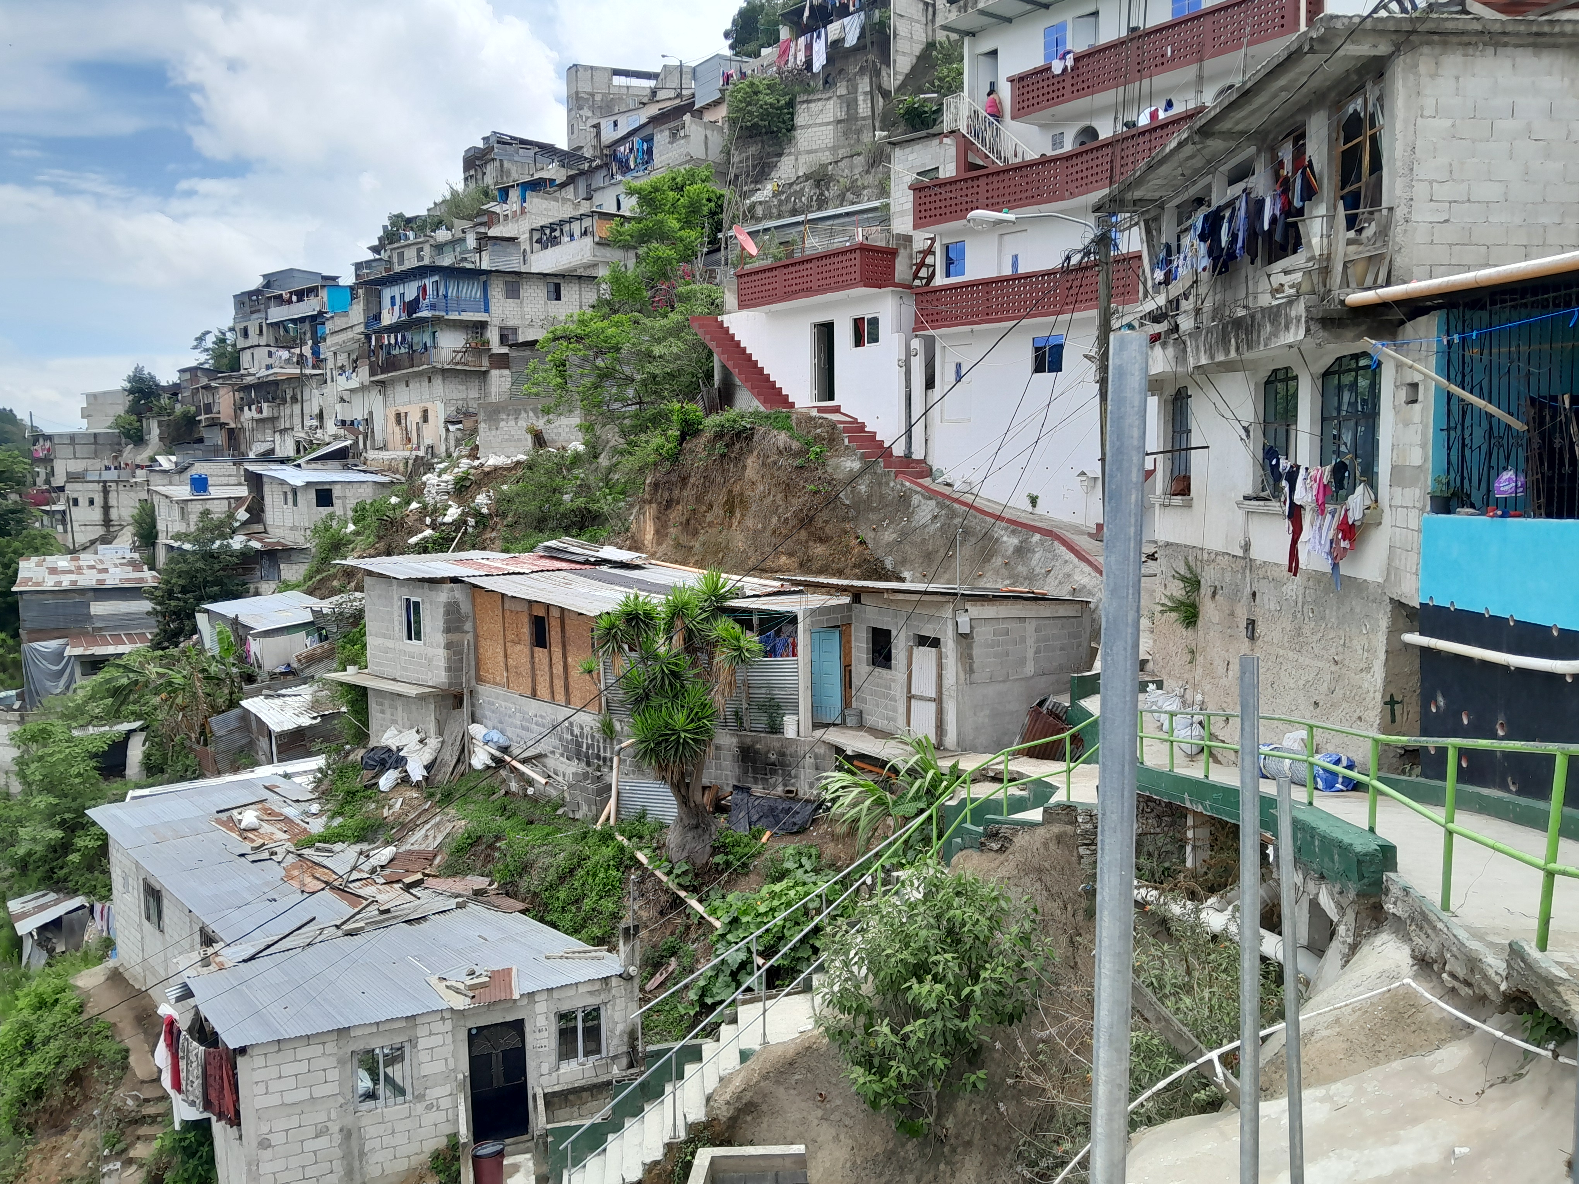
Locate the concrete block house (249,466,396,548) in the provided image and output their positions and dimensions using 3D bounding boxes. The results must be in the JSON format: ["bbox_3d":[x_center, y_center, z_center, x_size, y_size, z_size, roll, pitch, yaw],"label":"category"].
[{"bbox_3d":[-22.776,-4.256,58.169,4.700,3.400,4.900,5,8,44],"label":"concrete block house"}]

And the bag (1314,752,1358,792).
[{"bbox_3d":[5.517,1.829,12.000,0.430,0.360,0.450,-1,6,0],"label":"bag"}]

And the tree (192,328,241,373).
[{"bbox_3d":[-50.731,-21.352,105.000,4.400,4.400,4.200,-3,6,-22],"label":"tree"}]

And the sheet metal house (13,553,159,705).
[{"bbox_3d":[-32.372,1.490,54.506,5.600,5.900,4.800,-4,7,-32],"label":"sheet metal house"}]

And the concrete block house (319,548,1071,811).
[{"bbox_3d":[-2.972,1.634,28.433,18.500,5.000,6.000,3,7,38],"label":"concrete block house"}]

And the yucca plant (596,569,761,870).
[{"bbox_3d":[-2.052,2.279,21.800,3.000,5.250,2.900,-1,6,0],"label":"yucca plant"}]

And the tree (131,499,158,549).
[{"bbox_3d":[-39.098,-4.112,71.871,1.500,3.100,1.500,-4,6,-28],"label":"tree"}]

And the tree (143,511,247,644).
[{"bbox_3d":[-26.561,-0.580,53.145,4.300,6.100,4.200,-4,6,-26],"label":"tree"}]

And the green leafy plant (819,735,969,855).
[{"bbox_3d":[1.731,3.371,19.700,2.400,1.900,1.900,-1,6,0],"label":"green leafy plant"}]

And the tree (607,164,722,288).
[{"bbox_3d":[-4.385,-12.936,41.946,4.300,4.300,4.000,-2,6,-5],"label":"tree"}]

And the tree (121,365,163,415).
[{"bbox_3d":[-59.264,-18.474,108.631,3.600,4.800,3.600,-4,6,-28],"label":"tree"}]

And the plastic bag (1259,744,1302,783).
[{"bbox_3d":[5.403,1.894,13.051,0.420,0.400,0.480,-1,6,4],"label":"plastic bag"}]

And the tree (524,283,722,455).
[{"bbox_3d":[-5.666,-7.604,40.500,6.600,5.800,5.500,-1,6,-6],"label":"tree"}]

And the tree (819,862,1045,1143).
[{"bbox_3d":[1.478,4.143,12.200,2.300,2.650,2.200,-1,6,0],"label":"tree"}]

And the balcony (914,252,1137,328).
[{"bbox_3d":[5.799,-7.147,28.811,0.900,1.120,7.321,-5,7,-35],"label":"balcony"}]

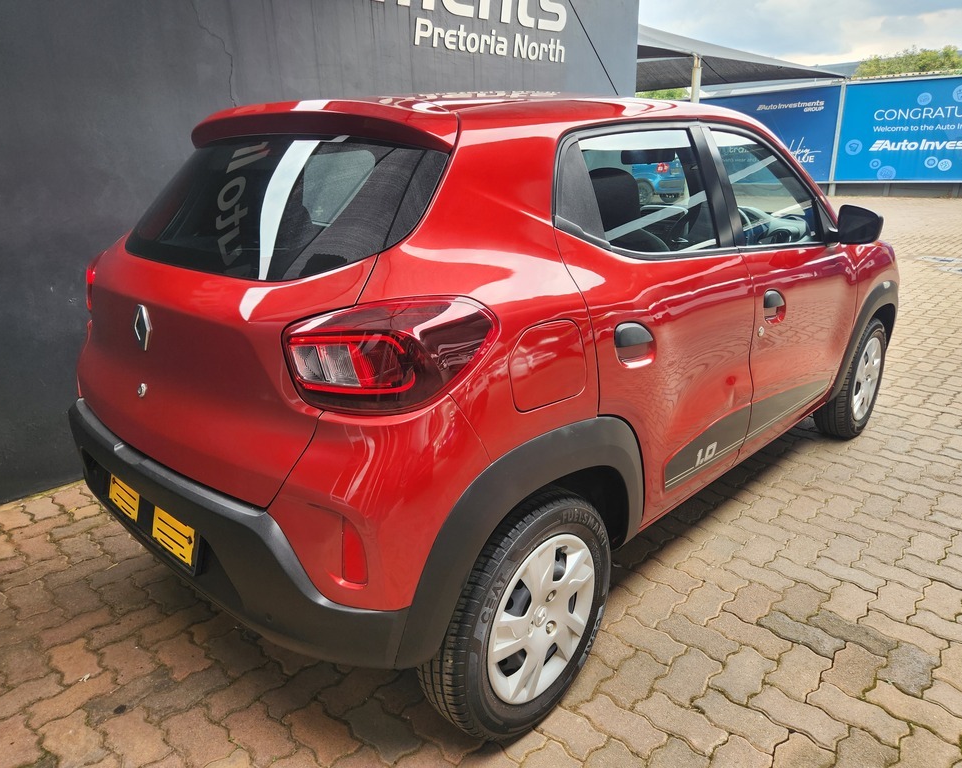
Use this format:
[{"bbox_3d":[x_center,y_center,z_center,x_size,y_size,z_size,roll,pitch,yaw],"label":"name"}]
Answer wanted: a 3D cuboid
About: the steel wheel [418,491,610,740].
[{"bbox_3d":[0.098,0.517,1.572,0.170,0.580,0.580,14,23,42],"label":"steel wheel"}]

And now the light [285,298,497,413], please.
[{"bbox_3d":[-0.161,-0.079,1.274,0.230,0.180,0.340,14,23,42],"label":"light"}]

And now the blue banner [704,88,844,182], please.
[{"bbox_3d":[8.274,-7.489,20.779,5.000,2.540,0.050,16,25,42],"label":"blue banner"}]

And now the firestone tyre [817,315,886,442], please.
[{"bbox_3d":[1.769,-0.029,3.239,0.170,0.580,0.580,14,23,42],"label":"firestone tyre"}]

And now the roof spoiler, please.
[{"bbox_3d":[-0.491,-0.617,1.667,1.110,0.140,0.260,14,23,42],"label":"roof spoiler"}]

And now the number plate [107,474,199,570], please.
[{"bbox_3d":[-0.783,0.292,1.602,0.485,0.105,0.015,14,9,42],"label":"number plate"}]

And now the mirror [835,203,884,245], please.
[{"bbox_3d":[1.389,-0.586,2.504,0.190,0.140,0.110,14,23,42],"label":"mirror"}]

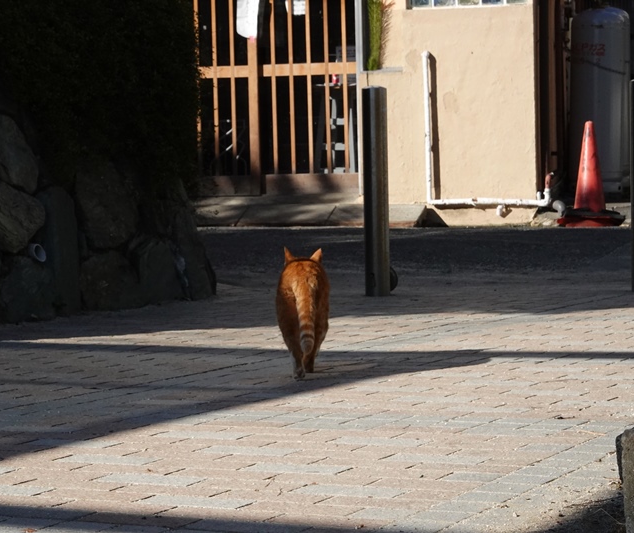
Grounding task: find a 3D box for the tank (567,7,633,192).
[{"bbox_3d":[1.950,-1.134,17.050,0.385,1.310,0.385,-1,3,0],"label":"tank"}]

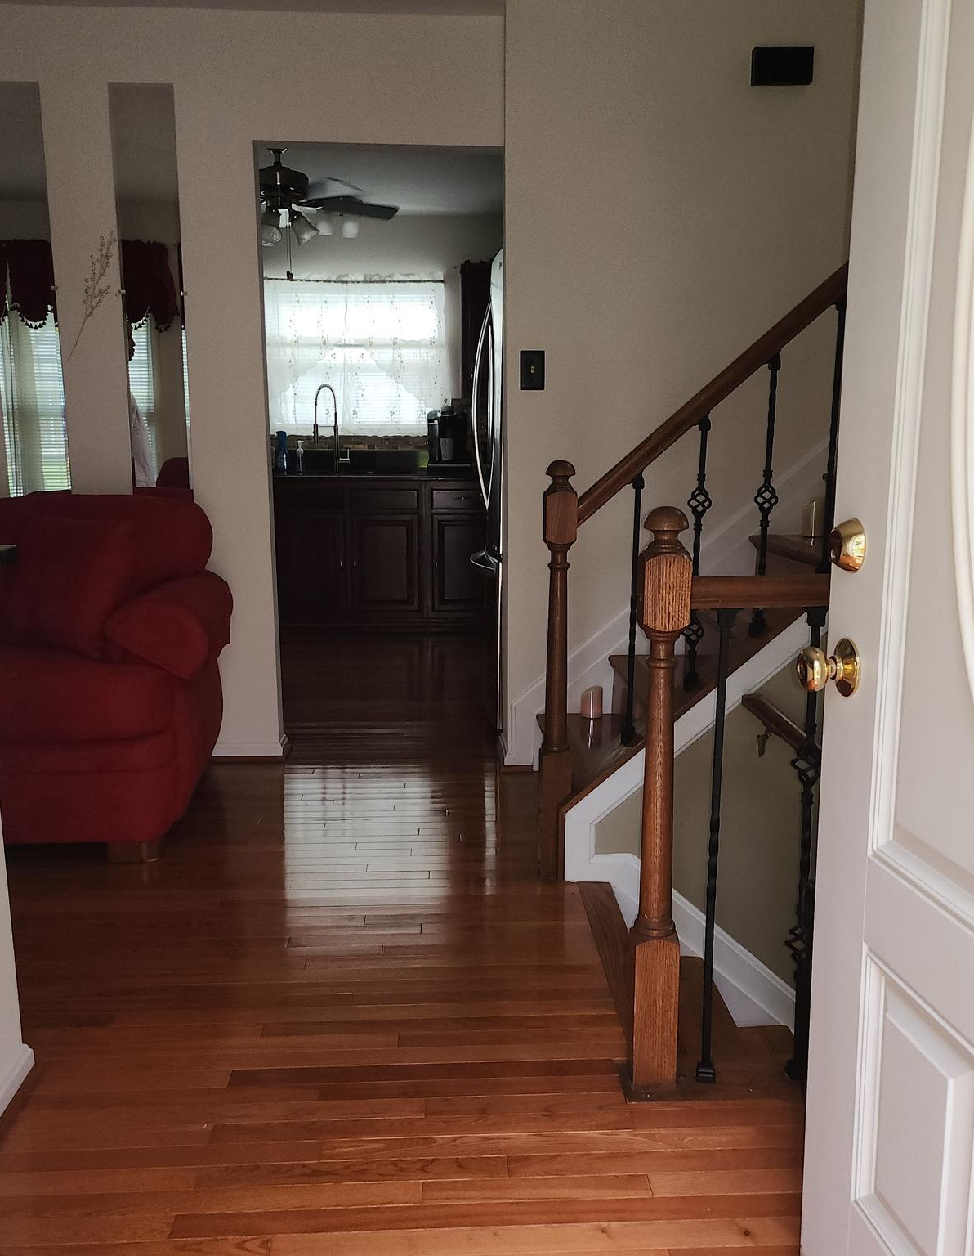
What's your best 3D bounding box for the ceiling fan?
[{"bbox_3d":[-0.958,-1.983,5.346,1.300,0.447,1.300,-1,10,-2],"label":"ceiling fan"}]

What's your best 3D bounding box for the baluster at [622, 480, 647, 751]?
[{"bbox_3d":[0.376,-0.039,2.949,0.033,0.697,0.033,-1,10,-2],"label":"baluster"}]

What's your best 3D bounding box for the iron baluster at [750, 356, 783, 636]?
[{"bbox_3d":[0.704,-0.324,2.911,0.056,0.702,0.056,-1,10,-2],"label":"iron baluster"}]

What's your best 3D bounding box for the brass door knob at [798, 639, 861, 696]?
[{"bbox_3d":[0.390,0.047,1.339,0.057,0.066,0.066,-2,10,-9],"label":"brass door knob"}]

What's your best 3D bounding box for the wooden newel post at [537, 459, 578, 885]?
[{"bbox_3d":[0.184,0.115,2.969,0.080,1.080,0.080,-1,10,-2],"label":"wooden newel post"}]

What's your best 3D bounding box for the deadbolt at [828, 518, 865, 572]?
[{"bbox_3d":[0.405,-0.092,1.316,0.025,0.062,0.062,-2,10,-9],"label":"deadbolt"}]

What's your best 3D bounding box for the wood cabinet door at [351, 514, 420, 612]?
[{"bbox_3d":[-0.567,-0.359,6.456,0.384,0.542,0.020,-1,10,-3],"label":"wood cabinet door"}]

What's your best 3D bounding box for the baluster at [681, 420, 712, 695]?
[{"bbox_3d":[0.533,-0.182,2.930,0.056,0.696,0.056,-1,10,-2],"label":"baluster"}]

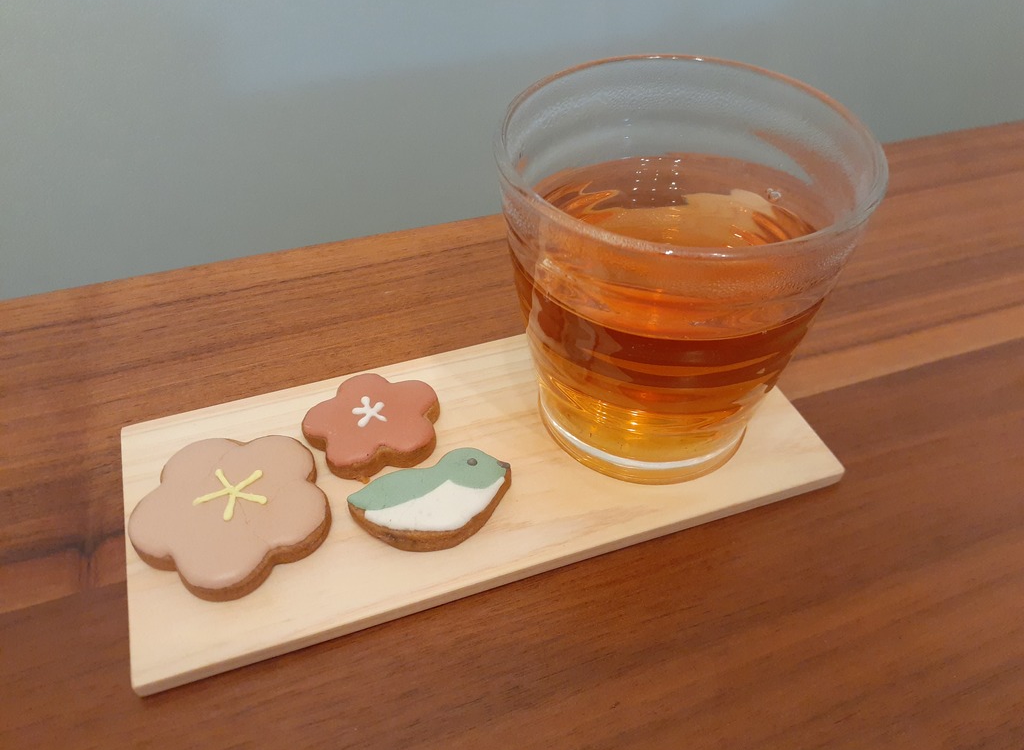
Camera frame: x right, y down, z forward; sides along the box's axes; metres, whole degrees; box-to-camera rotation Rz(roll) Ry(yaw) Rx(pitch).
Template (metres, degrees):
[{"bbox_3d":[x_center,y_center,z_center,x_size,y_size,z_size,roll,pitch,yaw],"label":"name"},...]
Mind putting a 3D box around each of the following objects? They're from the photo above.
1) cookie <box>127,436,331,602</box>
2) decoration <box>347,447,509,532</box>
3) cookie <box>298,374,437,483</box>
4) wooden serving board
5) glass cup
[{"bbox_3d":[-0.080,0.039,0.227,0.053,0.006,0.053,-14,48,-14],"label":"cookie"},{"bbox_3d":[-0.021,0.035,0.228,0.046,0.002,0.026,-24,51,-22],"label":"decoration"},{"bbox_3d":[-0.043,0.015,0.250,0.041,0.006,0.038,-14,48,-14],"label":"cookie"},{"bbox_3d":[-0.011,0.025,0.249,0.205,0.006,0.088,-14,48,-14],"label":"wooden serving board"},{"bbox_3d":[0.043,-0.026,0.229,0.094,0.094,0.094,0,46,0],"label":"glass cup"}]

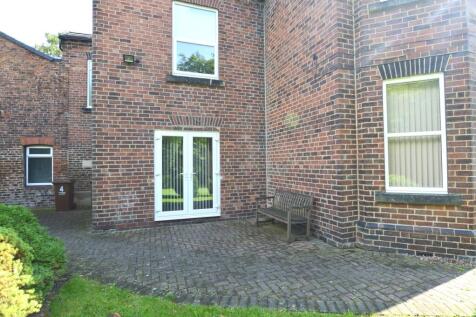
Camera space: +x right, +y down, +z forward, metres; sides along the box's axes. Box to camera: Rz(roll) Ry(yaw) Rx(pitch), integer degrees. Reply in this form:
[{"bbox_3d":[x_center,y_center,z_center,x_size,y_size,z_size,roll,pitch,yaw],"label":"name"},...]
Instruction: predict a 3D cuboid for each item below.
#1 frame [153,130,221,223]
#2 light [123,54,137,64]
[{"bbox_3d":[-1.183,0.399,5.755,1.540,2.090,0.100,0,-1,-18],"label":"frame"},{"bbox_3d":[-2.411,-2.192,5.268,0.250,0.170,0.140,0,-1,-18],"label":"light"}]

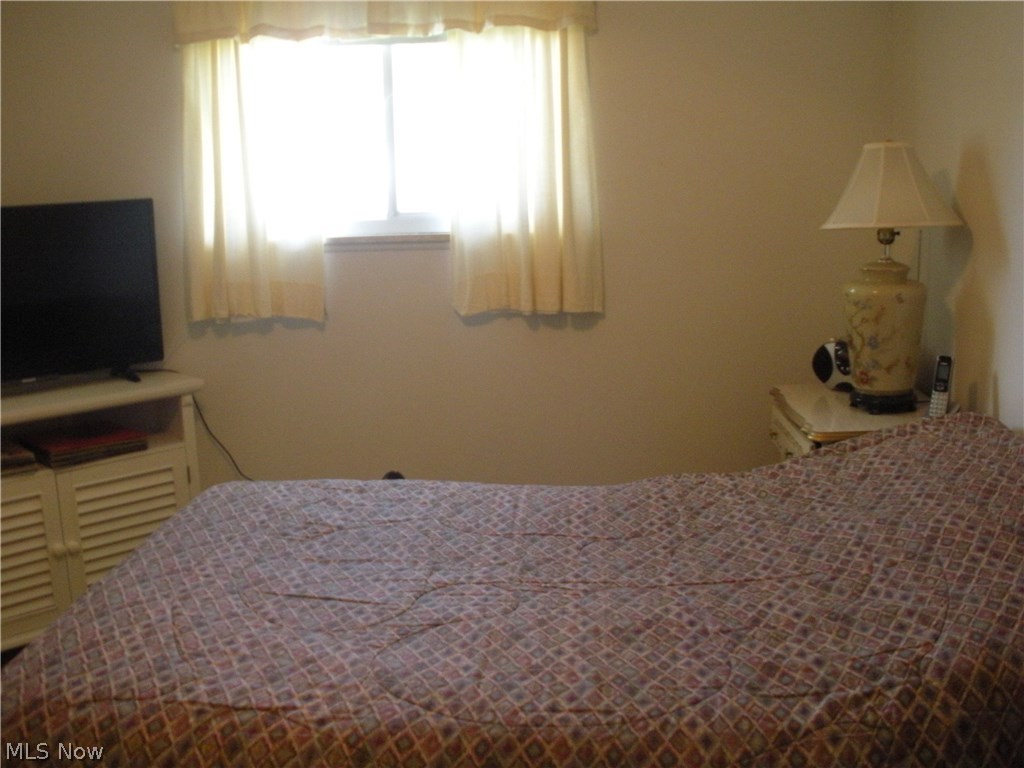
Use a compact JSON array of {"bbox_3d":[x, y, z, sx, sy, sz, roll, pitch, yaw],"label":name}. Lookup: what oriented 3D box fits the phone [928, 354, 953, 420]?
[{"bbox_3d":[1.128,0.008,2.800,0.048,0.167,0.032,6,-5,35],"label":"phone"}]

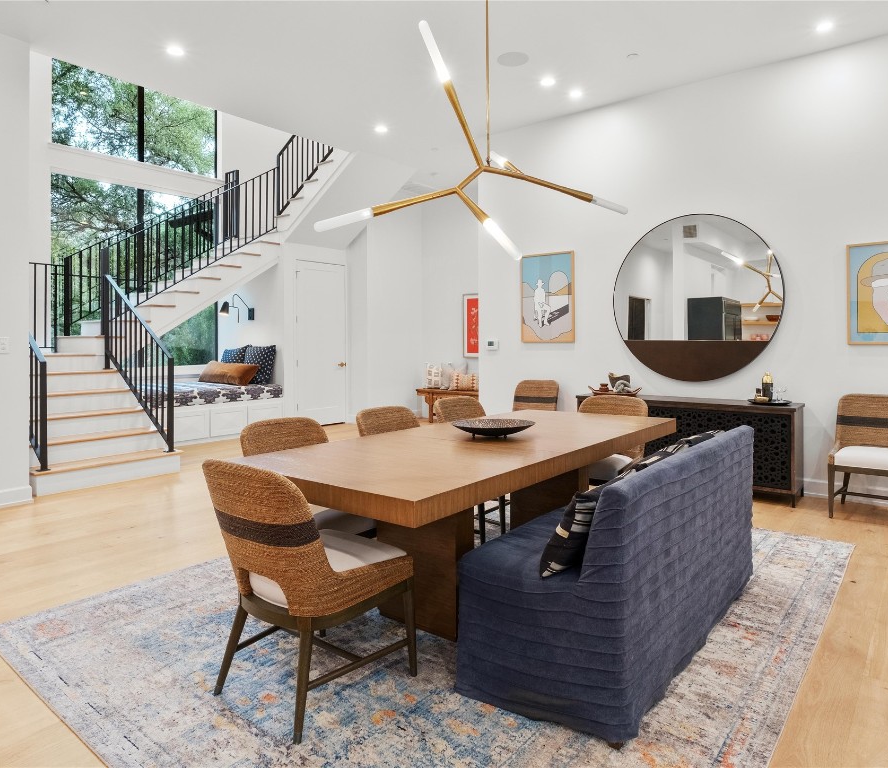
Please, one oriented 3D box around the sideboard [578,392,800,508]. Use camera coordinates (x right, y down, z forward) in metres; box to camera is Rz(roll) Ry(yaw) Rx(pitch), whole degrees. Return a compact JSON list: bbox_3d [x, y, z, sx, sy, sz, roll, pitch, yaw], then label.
[{"bbox_3d":[2.093,0.520,5.350,1.820,0.768,0.460,3,5,38],"label":"sideboard"}]

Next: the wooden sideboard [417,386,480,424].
[{"bbox_3d":[0.234,0.369,9.296,1.400,0.495,0.360,2,2,39],"label":"wooden sideboard"}]

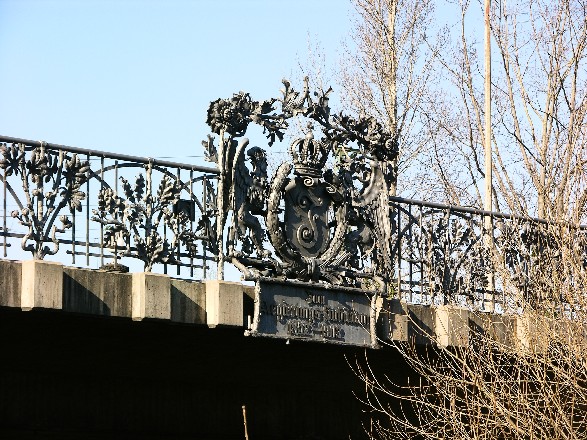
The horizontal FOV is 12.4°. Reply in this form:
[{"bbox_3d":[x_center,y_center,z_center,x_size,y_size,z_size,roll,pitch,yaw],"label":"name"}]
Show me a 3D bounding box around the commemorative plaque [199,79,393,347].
[{"bbox_3d":[0.156,-0.102,27.796,0.420,2.740,2.860,-7,-10,42],"label":"commemorative plaque"}]

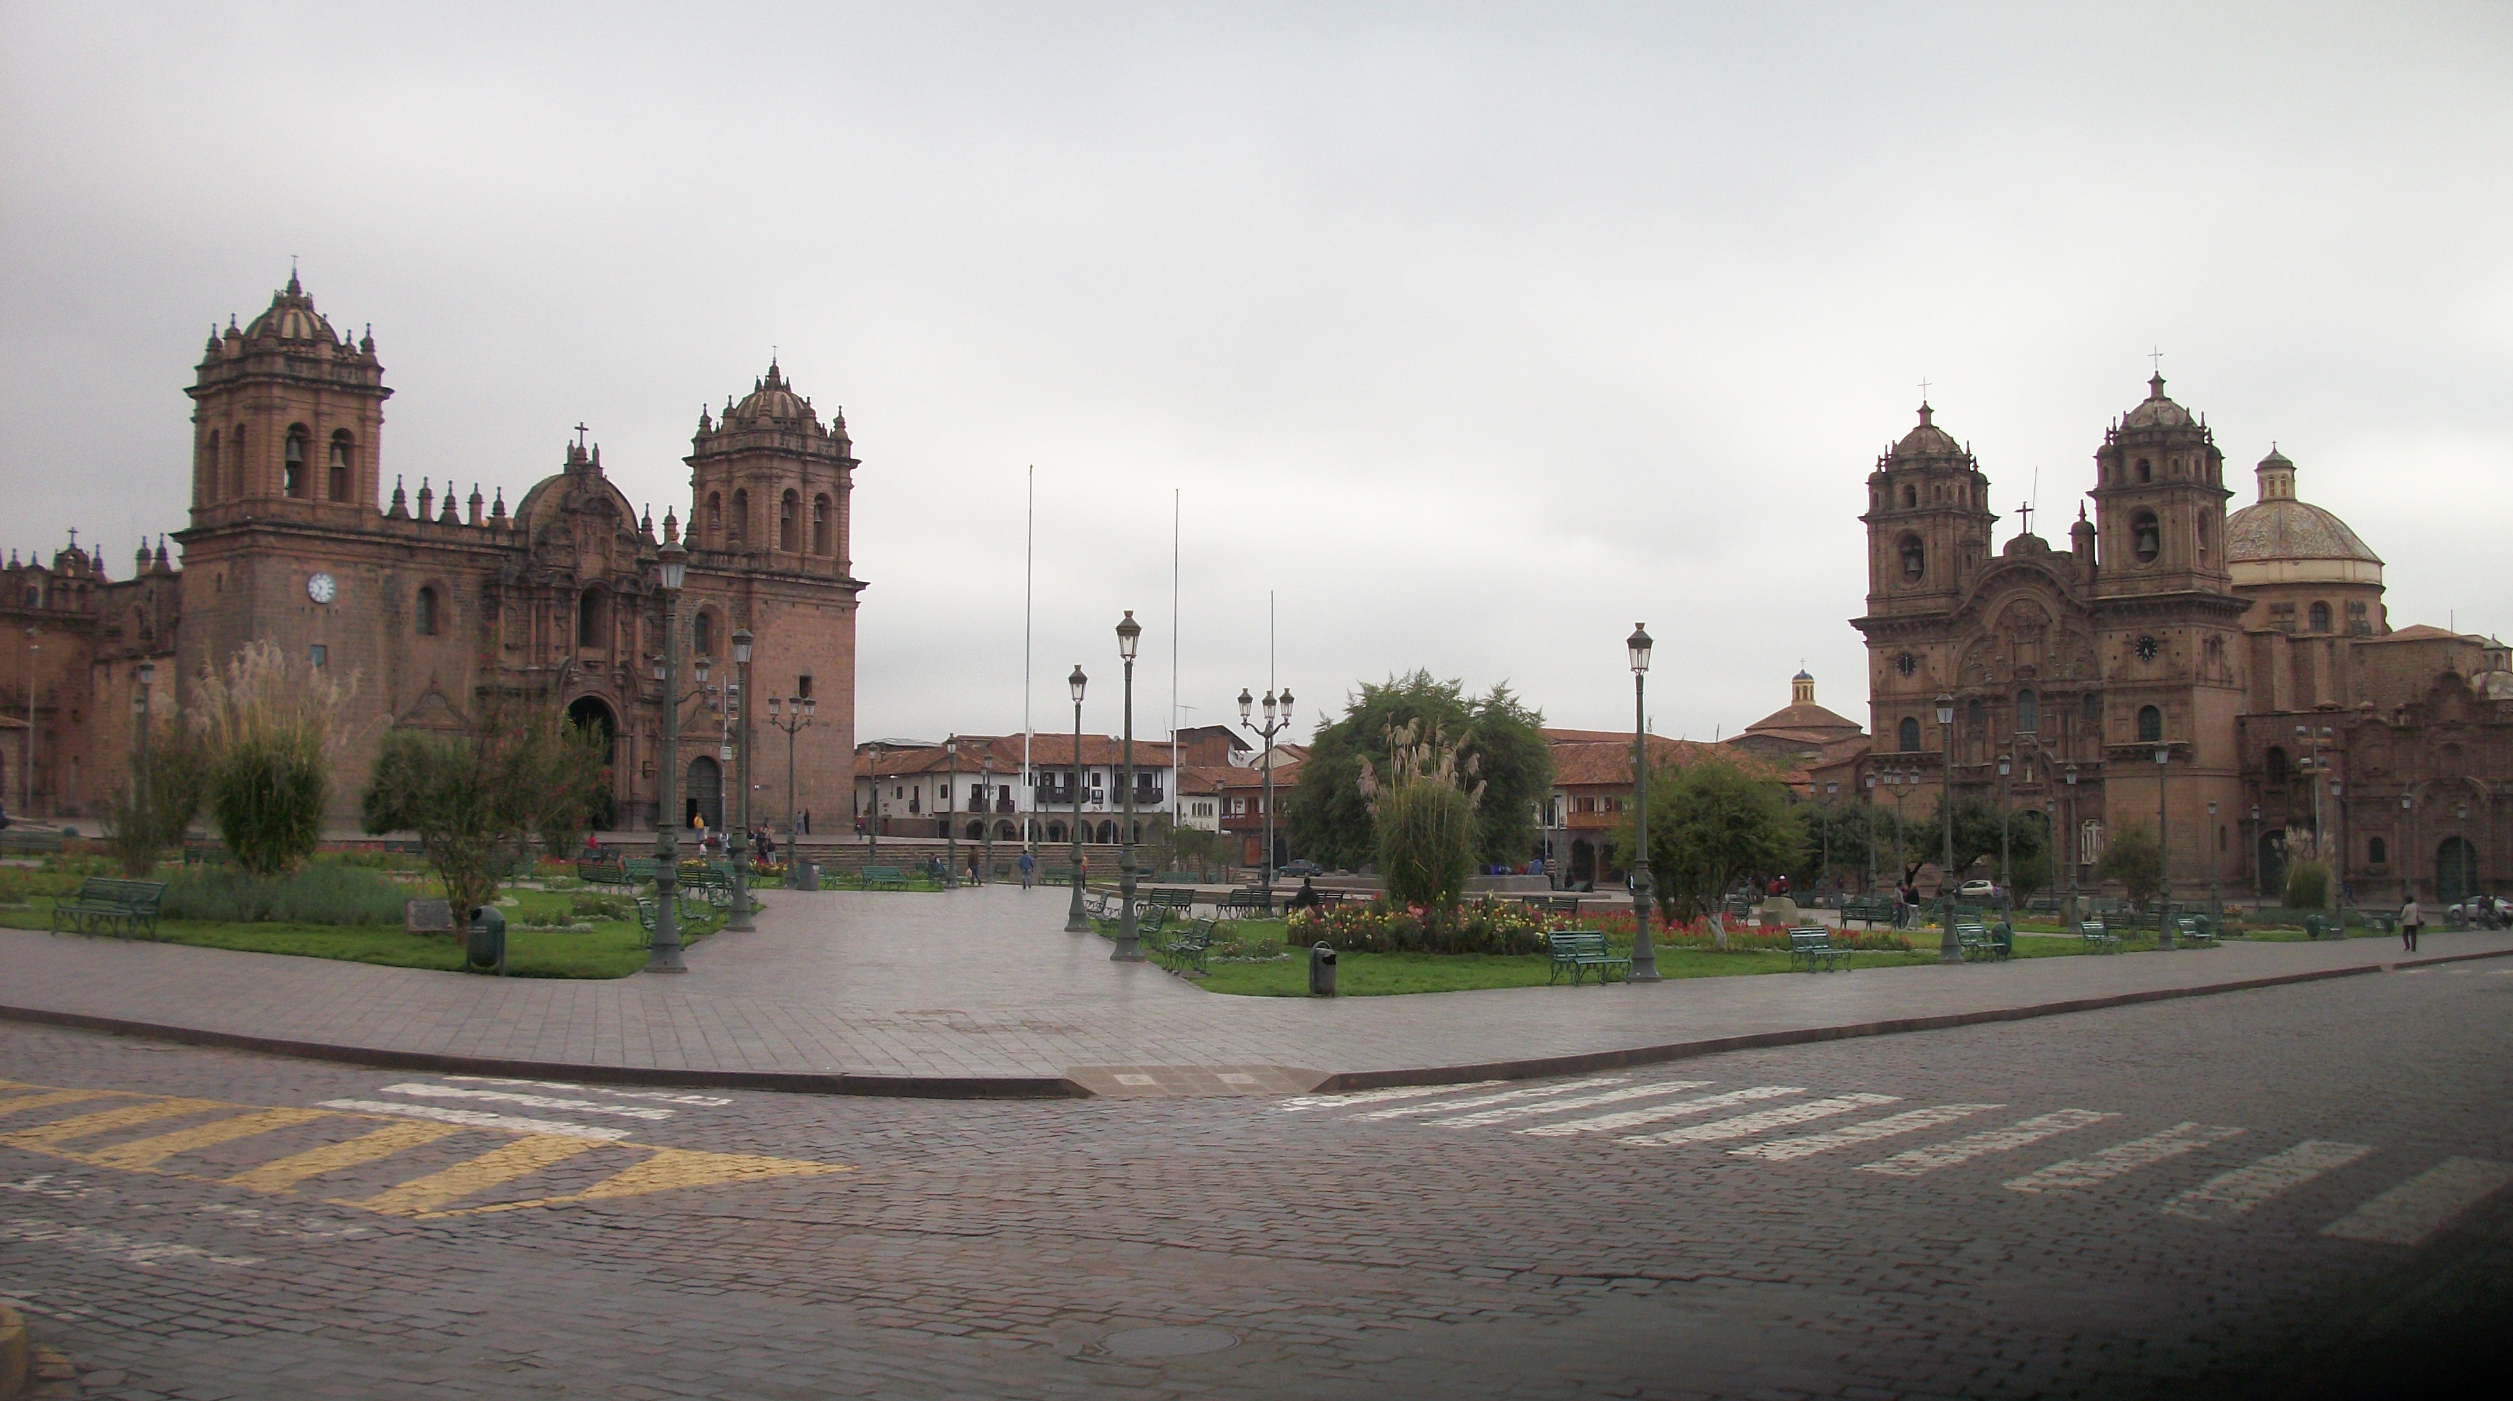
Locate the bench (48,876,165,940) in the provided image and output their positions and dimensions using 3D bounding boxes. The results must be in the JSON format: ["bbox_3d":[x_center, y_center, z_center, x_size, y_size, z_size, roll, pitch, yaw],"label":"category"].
[{"bbox_3d":[-16.625,3.019,36.827,1.850,0.840,0.650,-2,-4,33],"label":"bench"}]

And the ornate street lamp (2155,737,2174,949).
[{"bbox_3d":[24.840,3.976,69.424,0.530,5.650,0.530,0,-3,0],"label":"ornate street lamp"}]

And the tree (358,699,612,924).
[{"bbox_3d":[-12.086,1.830,39.801,3.910,3.870,3.500,0,-3,0],"label":"tree"}]

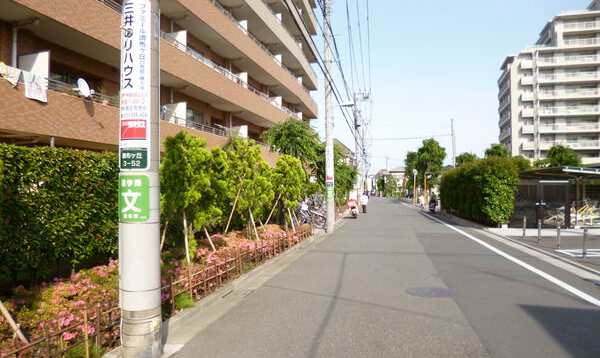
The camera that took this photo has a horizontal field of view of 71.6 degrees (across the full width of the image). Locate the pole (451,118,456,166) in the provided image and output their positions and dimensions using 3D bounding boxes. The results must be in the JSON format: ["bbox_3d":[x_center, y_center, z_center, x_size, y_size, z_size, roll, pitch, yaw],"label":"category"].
[{"bbox_3d":[20.400,-2.400,55.000,0.320,11.100,0.320,0,-2,0],"label":"pole"}]

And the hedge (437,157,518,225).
[{"bbox_3d":[10.500,0.800,25.900,1.400,3.050,16.000,0,-2,12],"label":"hedge"}]

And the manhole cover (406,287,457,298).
[{"bbox_3d":[1.963,1.700,6.210,0.740,0.020,0.740,0,-2,12],"label":"manhole cover"}]

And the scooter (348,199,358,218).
[{"bbox_3d":[3.200,1.740,24.600,0.700,1.140,1.800,0,-2,12],"label":"scooter"}]

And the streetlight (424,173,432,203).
[{"bbox_3d":[11.430,1.020,37.000,0.700,3.350,0.350,0,-2,14],"label":"streetlight"}]

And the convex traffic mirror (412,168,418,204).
[{"bbox_3d":[12.200,0.810,44.000,0.620,3.800,0.350,0,-1,9],"label":"convex traffic mirror"}]

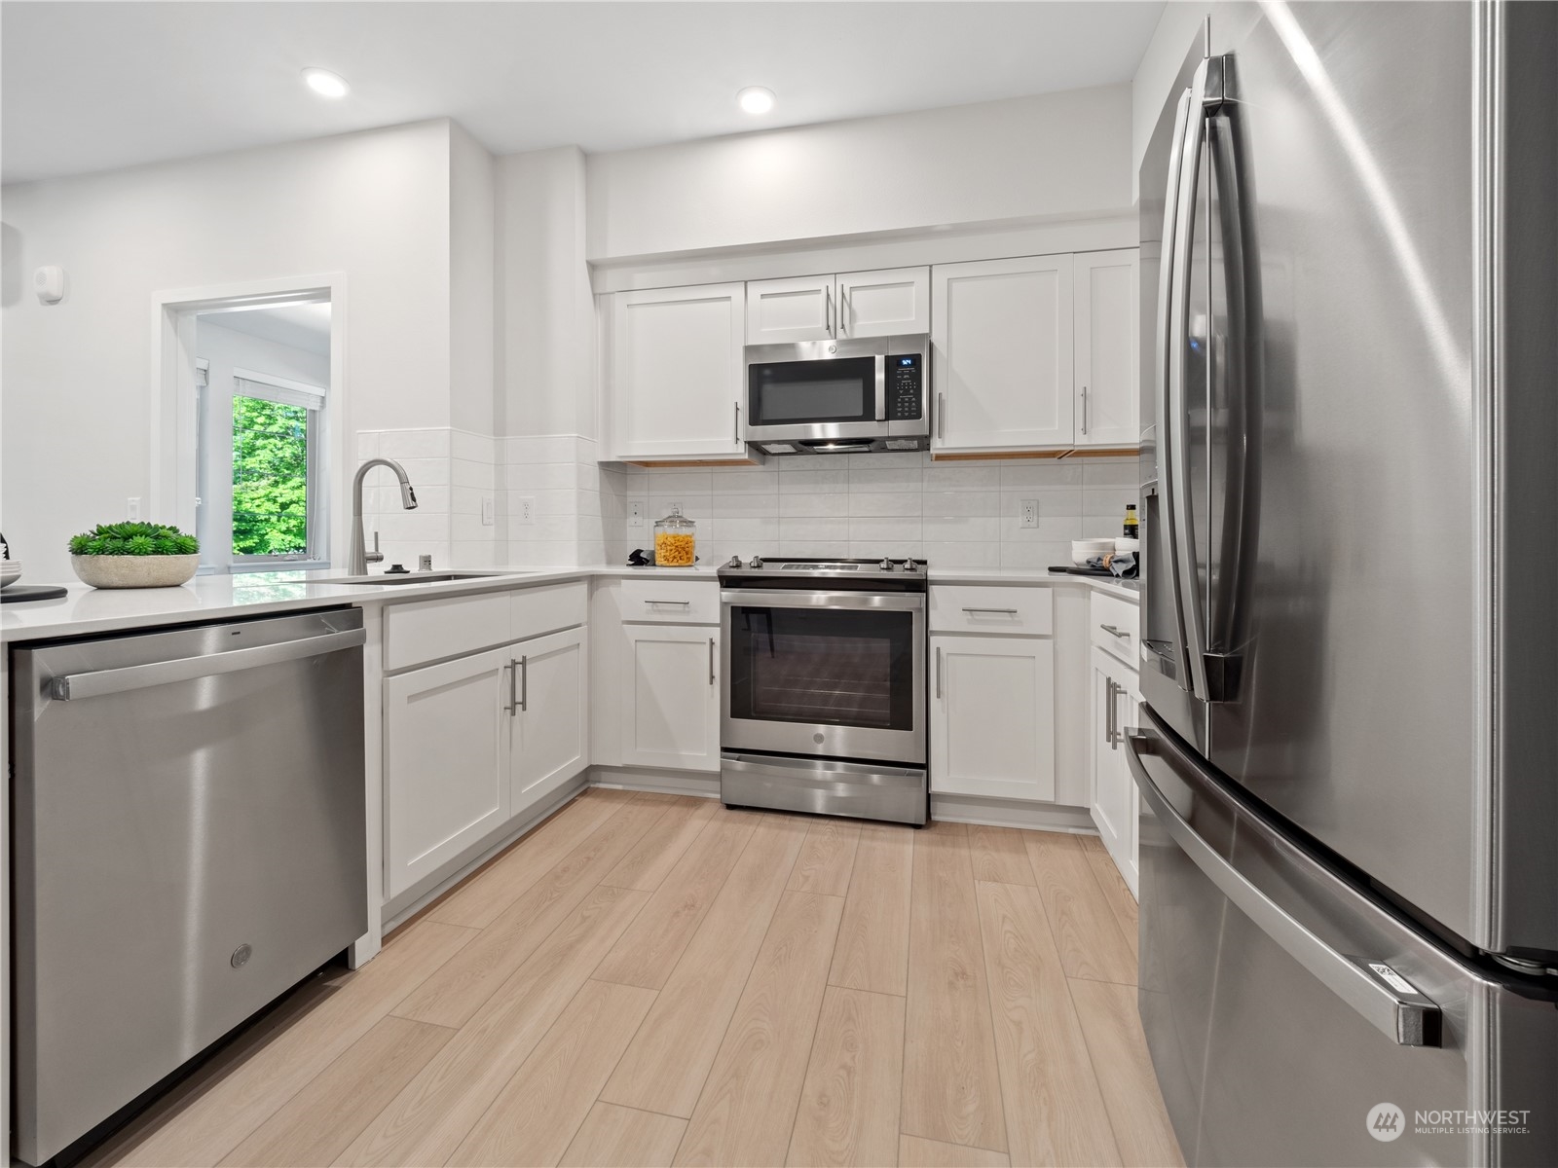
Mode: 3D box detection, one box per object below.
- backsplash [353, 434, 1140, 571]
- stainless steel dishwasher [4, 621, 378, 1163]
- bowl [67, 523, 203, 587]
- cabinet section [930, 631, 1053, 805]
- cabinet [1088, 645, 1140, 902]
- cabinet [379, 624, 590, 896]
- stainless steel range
[{"bbox_3d":[-0.049,-0.333,2.624,3.360,0.560,0.780,1,3,13],"label":"backsplash"},{"bbox_3d":[-1.322,0.465,1.274,0.610,0.775,0.600,1,3,13],"label":"stainless steel dishwasher"},{"bbox_3d":[-1.722,-0.075,1.680,0.250,0.170,0.250,1,3,13],"label":"bowl"},{"bbox_3d":[0.793,0.447,2.428,0.410,0.555,0.570,1,3,13],"label":"cabinet section"},{"bbox_3d":[1.172,0.507,1.649,0.520,0.580,0.690,1,3,13],"label":"cabinet"},{"bbox_3d":[-1.105,0.481,2.077,0.520,0.575,0.930,1,3,13],"label":"cabinet"},{"bbox_3d":[0.220,0.390,2.630,0.762,0.935,0.680,1,3,13],"label":"stainless steel range"}]

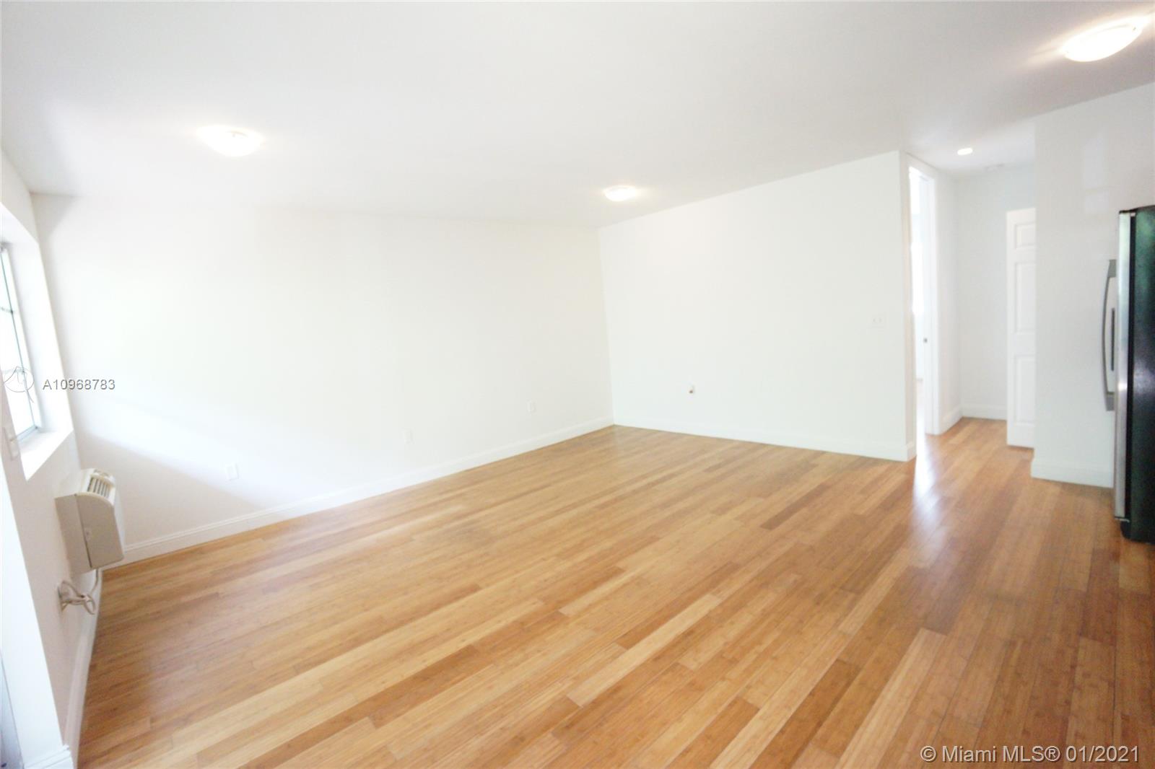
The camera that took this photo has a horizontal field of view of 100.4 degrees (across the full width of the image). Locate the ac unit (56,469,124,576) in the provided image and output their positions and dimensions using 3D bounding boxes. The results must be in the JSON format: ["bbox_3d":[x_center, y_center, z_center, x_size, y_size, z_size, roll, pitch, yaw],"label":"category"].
[{"bbox_3d":[-2.866,0.761,2.876,0.200,0.400,0.920,-10,8,-41],"label":"ac unit"}]

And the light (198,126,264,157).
[{"bbox_3d":[-1.843,-1.276,2.569,0.285,0.090,0.285,-10,8,-41],"label":"light"}]

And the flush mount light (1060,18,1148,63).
[{"bbox_3d":[2.457,-1.583,2.252,0.285,0.090,0.285,-10,8,-41],"label":"flush mount light"}]

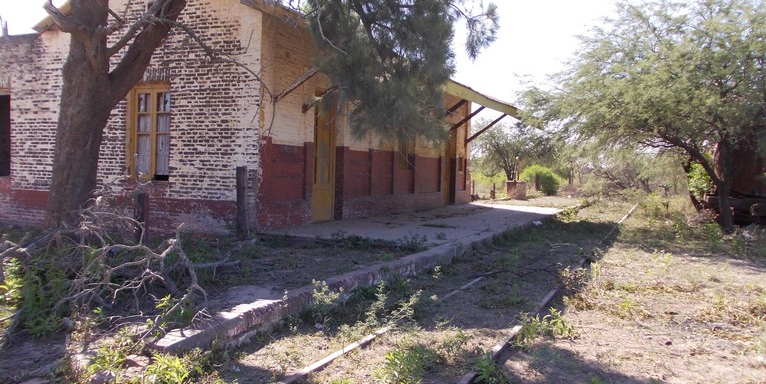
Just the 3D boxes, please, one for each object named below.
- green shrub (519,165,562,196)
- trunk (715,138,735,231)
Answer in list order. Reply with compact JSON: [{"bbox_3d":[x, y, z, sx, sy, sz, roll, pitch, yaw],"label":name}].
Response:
[{"bbox_3d":[9.663,-0.706,38.000,2.700,1.850,2.400,1,2,0],"label":"green shrub"},{"bbox_3d":[9.483,-0.153,17.200,0.500,2.600,0.500,1,2,0],"label":"trunk"}]

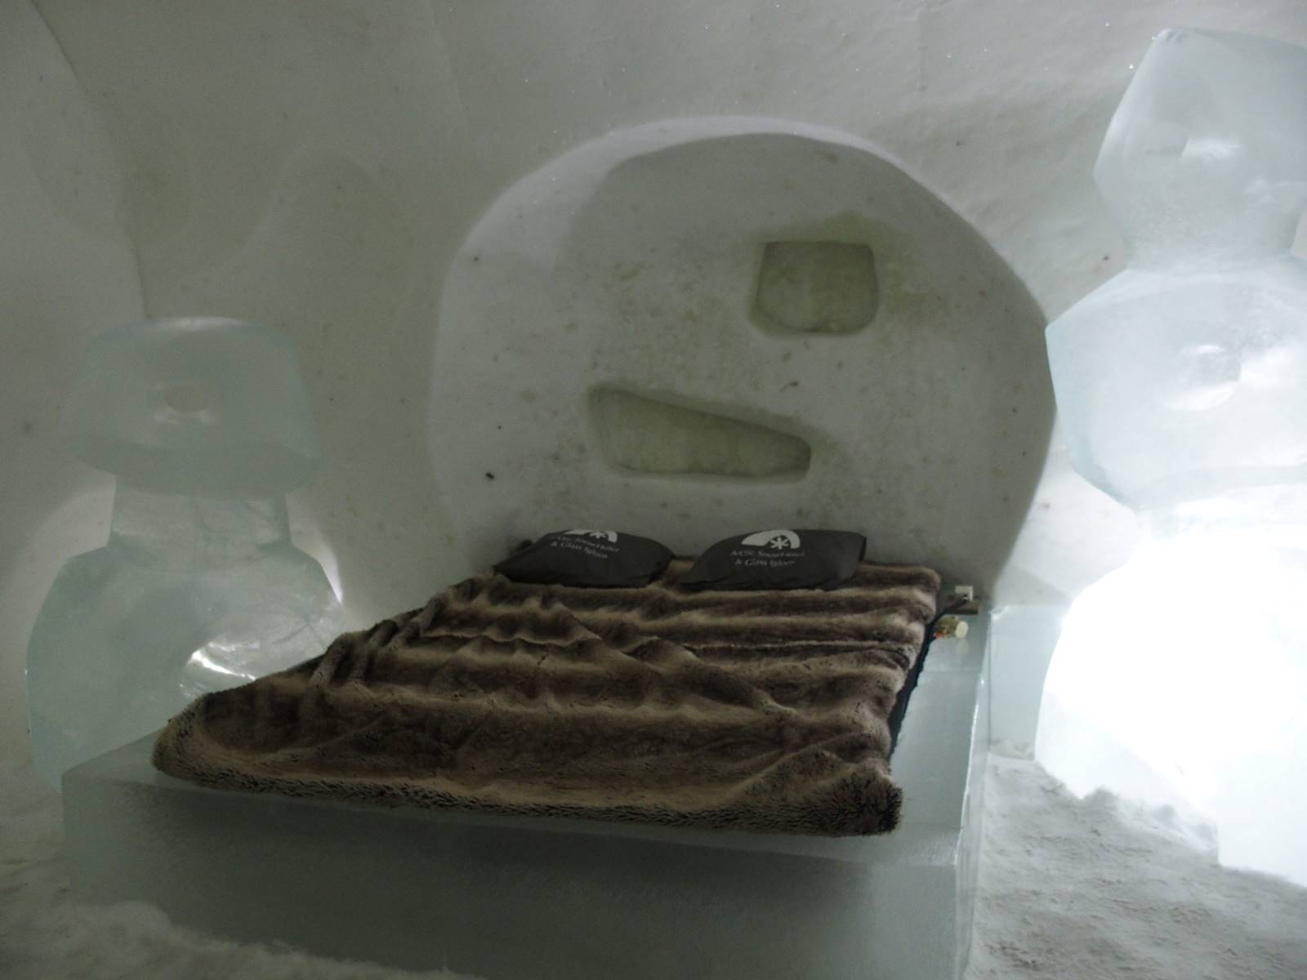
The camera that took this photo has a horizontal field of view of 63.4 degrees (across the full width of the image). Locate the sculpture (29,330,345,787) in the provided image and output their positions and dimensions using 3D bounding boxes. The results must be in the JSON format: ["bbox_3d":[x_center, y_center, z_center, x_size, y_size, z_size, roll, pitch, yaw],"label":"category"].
[{"bbox_3d":[-1.804,0.214,4.088,1.120,1.727,0.880,-5,8,-11],"label":"sculpture"}]

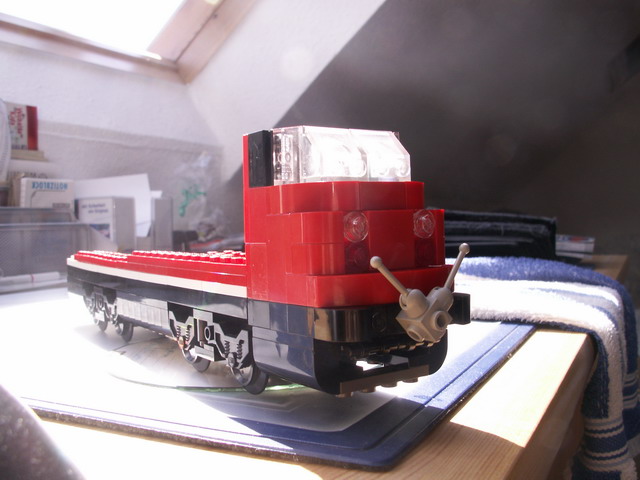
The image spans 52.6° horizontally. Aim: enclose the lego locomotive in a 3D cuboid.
[{"bbox_3d":[-0.050,0.008,0.275,0.049,0.079,0.279,-2,1,-35],"label":"lego locomotive"}]

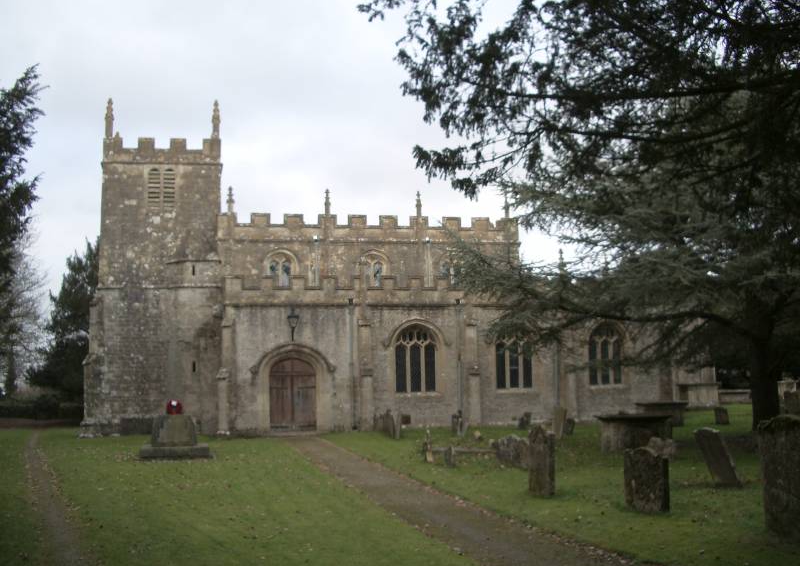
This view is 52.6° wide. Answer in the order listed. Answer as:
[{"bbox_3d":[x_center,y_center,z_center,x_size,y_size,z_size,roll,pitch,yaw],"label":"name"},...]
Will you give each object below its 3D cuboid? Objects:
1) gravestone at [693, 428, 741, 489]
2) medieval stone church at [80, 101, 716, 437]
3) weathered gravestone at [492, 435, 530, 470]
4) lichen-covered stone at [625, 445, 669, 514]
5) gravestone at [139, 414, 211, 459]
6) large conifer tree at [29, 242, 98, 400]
[{"bbox_3d":[5.302,2.936,13.522,0.500,0.950,0.130,-22,-2,31],"label":"gravestone"},{"bbox_3d":[0.621,-0.257,39.013,27.818,13.909,12.570,0,-7,-9],"label":"medieval stone church"},{"bbox_3d":[2.401,3.558,17.262,0.160,0.700,0.800,6,-10,-45],"label":"weathered gravestone"},{"bbox_3d":[3.335,2.643,11.018,0.170,0.880,0.560,5,-9,-40],"label":"lichen-covered stone"},{"bbox_3d":[-5.818,3.949,20.955,1.660,1.100,1.350,0,-7,-9],"label":"gravestone"},{"bbox_3d":[-19.502,2.812,50.000,8.000,11.800,8.000,2,-8,-21],"label":"large conifer tree"}]

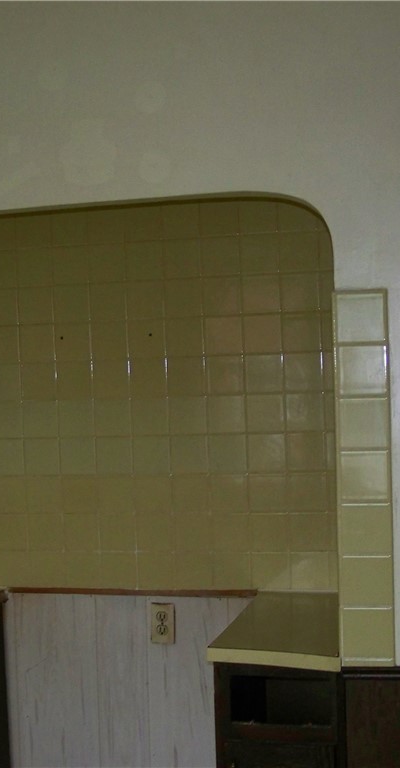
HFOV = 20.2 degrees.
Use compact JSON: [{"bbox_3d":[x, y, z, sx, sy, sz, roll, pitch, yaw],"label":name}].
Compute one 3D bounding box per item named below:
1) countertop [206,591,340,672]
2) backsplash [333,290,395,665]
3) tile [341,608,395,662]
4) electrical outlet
[{"bbox_3d":[0.233,0.593,2.741,0.311,0.034,0.632,-2,2,14],"label":"countertop"},{"bbox_3d":[0.331,0.196,2.298,0.113,0.772,0.014,-2,2,14],"label":"backsplash"},{"bbox_3d":[0.343,0.517,2.308,0.110,0.109,0.012,-2,2,14],"label":"tile"},{"bbox_3d":[-0.105,0.671,3.148,0.070,0.115,0.010,-2,2,14],"label":"electrical outlet"}]

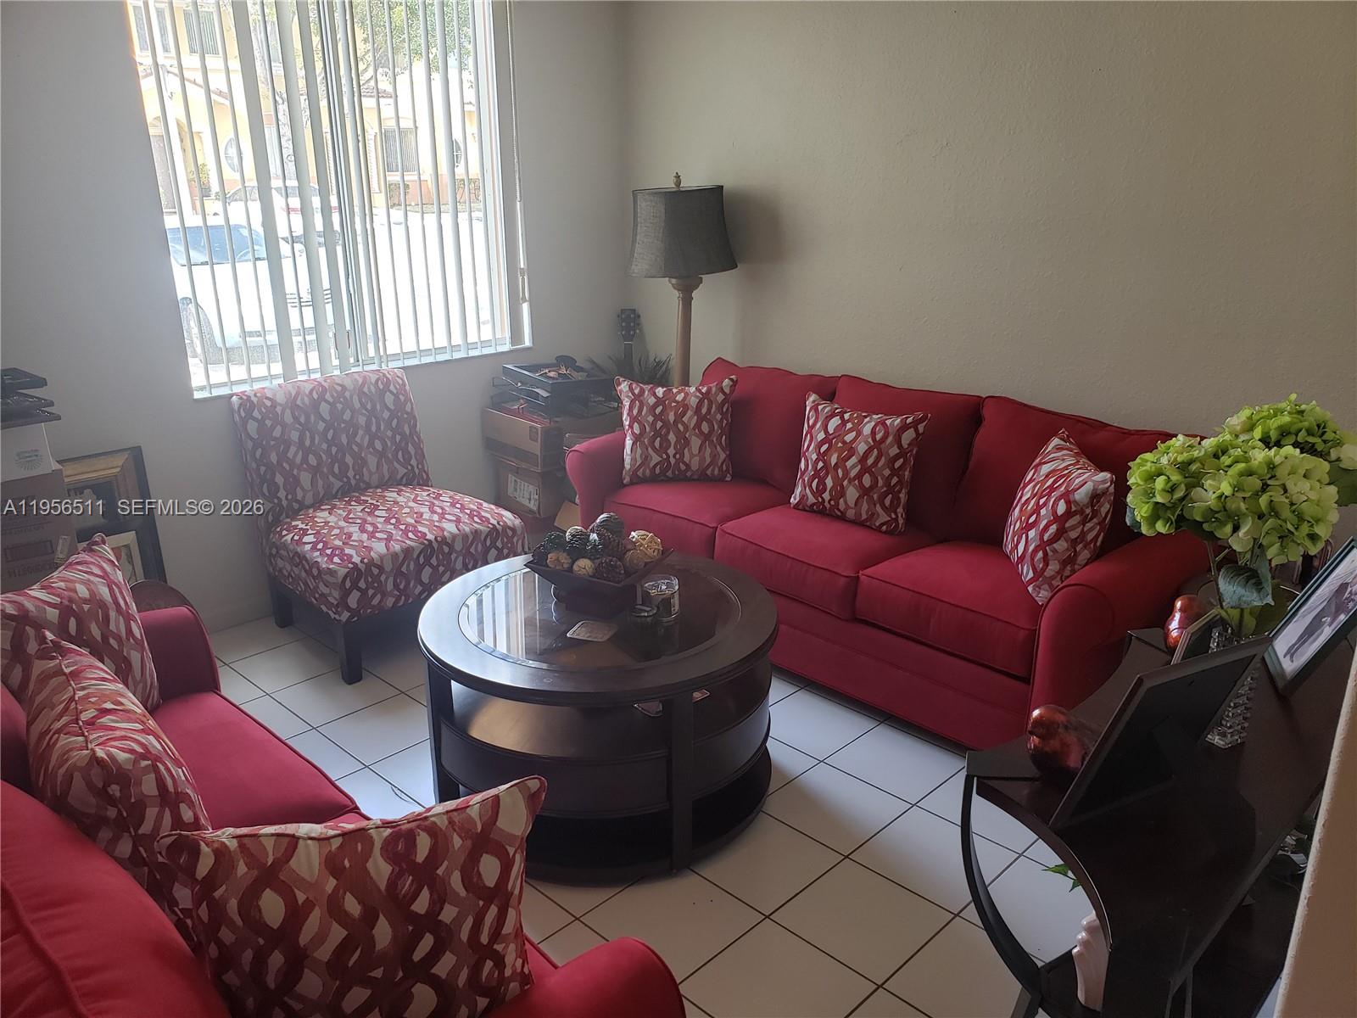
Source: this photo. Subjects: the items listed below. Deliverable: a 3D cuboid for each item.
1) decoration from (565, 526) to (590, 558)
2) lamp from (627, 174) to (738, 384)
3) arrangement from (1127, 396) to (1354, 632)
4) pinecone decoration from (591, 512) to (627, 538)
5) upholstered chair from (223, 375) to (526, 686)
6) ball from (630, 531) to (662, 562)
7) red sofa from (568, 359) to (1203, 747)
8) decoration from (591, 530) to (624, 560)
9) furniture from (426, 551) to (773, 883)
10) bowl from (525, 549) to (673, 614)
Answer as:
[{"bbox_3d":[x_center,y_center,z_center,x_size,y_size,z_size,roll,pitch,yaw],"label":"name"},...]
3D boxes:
[{"bbox_3d":[-0.275,0.090,2.762,0.075,0.082,0.075,0,18,0],"label":"decoration"},{"bbox_3d":[0.005,-0.605,4.428,0.454,1.623,0.454,0,18,-1],"label":"lamp"},{"bbox_3d":[0.852,0.009,1.545,0.320,0.336,0.299,10,20,29],"label":"arrangement"},{"bbox_3d":[-0.189,0.055,2.797,0.085,0.082,0.085,0,18,0],"label":"pinecone decoration"},{"bbox_3d":[-1.048,0.018,3.693,0.692,0.878,0.726,-14,23,-38],"label":"upholstered chair"},{"bbox_3d":[-0.086,0.099,2.725,0.085,0.085,0.085,0,18,0],"label":"ball"},{"bbox_3d":[0.659,0.064,3.551,2.098,0.878,0.952,16,24,42],"label":"red sofa"},{"bbox_3d":[-0.190,0.097,2.731,0.088,0.085,0.085,9,20,27],"label":"decoration"},{"bbox_3d":[-0.211,0.504,2.783,0.952,0.503,0.952,0,18,-1],"label":"furniture"},{"bbox_3d":[-0.206,0.190,2.724,0.299,0.131,0.299,9,20,27],"label":"bowl"}]

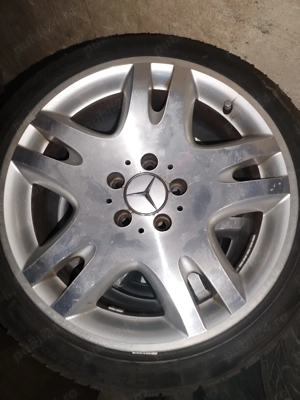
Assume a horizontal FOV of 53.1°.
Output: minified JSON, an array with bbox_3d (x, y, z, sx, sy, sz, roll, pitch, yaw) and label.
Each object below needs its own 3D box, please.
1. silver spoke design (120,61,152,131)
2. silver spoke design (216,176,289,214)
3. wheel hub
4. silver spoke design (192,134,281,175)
[{"bbox_3d":[-0.022,-0.182,0.546,0.047,0.030,0.119,3,87,3],"label":"silver spoke design"},{"bbox_3d":[0.170,-0.006,0.505,0.115,0.030,0.047,-8,79,9],"label":"silver spoke design"},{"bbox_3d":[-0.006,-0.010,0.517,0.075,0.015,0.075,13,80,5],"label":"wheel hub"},{"bbox_3d":[0.146,-0.073,0.520,0.136,0.030,0.049,-12,79,8],"label":"silver spoke design"}]

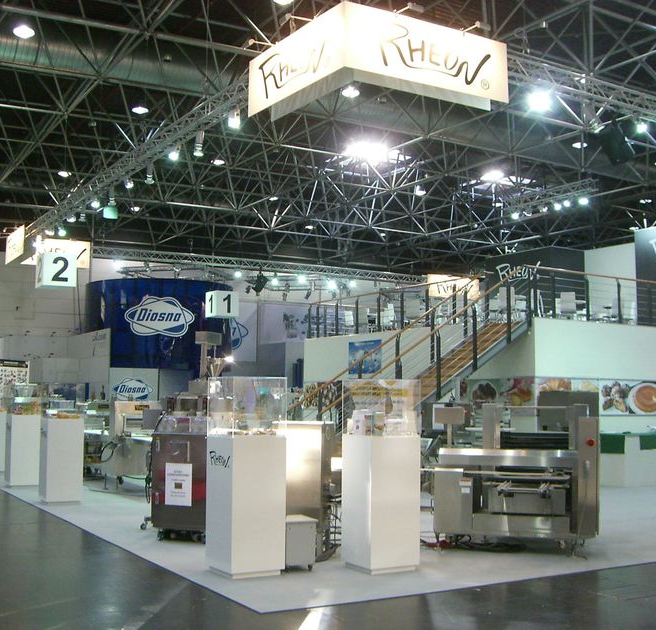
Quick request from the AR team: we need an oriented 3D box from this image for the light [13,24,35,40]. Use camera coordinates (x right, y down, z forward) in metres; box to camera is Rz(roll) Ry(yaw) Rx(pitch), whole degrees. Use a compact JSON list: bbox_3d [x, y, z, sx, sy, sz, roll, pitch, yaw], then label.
[{"bbox_3d":[-7.081,-6.565,21.440,0.500,0.200,0.500,3,-6,-30],"label":"light"}]

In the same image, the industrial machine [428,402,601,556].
[{"bbox_3d":[1.942,1.682,9.841,1.620,1.480,1.250,0,-5,5],"label":"industrial machine"}]

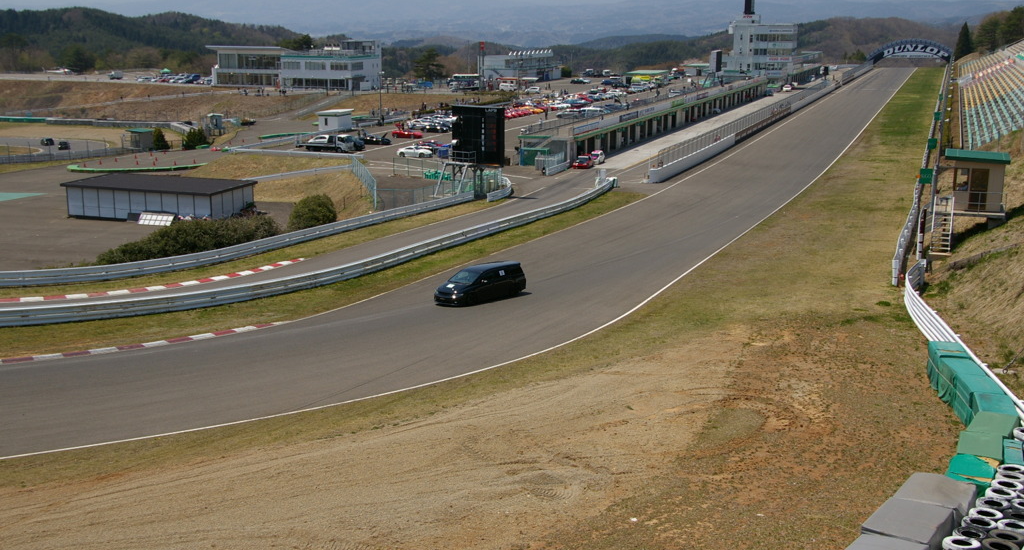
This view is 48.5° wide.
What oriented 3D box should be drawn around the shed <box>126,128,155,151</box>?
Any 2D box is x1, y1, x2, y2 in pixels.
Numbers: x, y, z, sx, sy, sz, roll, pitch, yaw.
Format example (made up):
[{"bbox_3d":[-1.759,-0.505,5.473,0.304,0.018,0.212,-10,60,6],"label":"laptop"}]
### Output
[{"bbox_3d":[-58.528,-21.416,179.234,3.400,2.900,3.300,5,14,21],"label":"shed"}]

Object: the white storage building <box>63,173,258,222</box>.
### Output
[{"bbox_3d":[-39.269,-8.509,127.725,19.506,3.619,9.072,5,14,19],"label":"white storage building"}]

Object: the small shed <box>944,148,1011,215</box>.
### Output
[{"bbox_3d":[24.797,-4.978,60.765,3.100,2.850,3.000,5,14,19],"label":"small shed"}]

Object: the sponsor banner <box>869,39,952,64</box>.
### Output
[{"bbox_3d":[141.908,-79.590,405.000,28.000,8.800,2.200,5,14,21],"label":"sponsor banner"}]

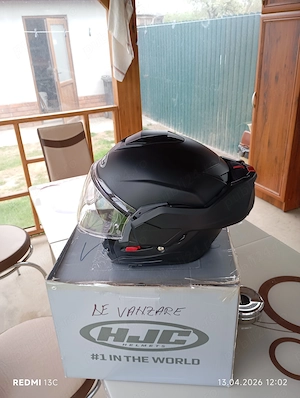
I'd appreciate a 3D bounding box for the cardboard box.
[{"bbox_3d":[0.001,0.217,0.788,0.362,0.274,0.301,0,24,6],"label":"cardboard box"}]

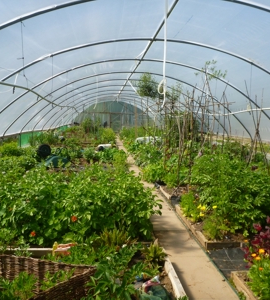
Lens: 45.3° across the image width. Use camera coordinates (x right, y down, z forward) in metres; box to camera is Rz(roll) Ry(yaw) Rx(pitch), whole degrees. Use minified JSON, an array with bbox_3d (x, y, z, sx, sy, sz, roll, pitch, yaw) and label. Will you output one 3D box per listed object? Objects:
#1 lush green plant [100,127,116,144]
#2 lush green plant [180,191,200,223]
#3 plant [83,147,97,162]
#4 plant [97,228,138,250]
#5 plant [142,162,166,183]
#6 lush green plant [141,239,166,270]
[{"bbox_3d":[-1.628,-0.868,19.500,0.920,1.000,0.850,-1,5,-6],"label":"lush green plant"},{"bbox_3d":[0.826,0.871,4.900,0.280,0.380,0.280,-1,5,-6],"label":"lush green plant"},{"bbox_3d":[-1.596,0.167,11.600,0.490,0.520,0.470,-1,5,-6],"label":"plant"},{"bbox_3d":[-0.218,1.088,3.920,0.430,0.260,0.340,-1,5,-6],"label":"plant"},{"bbox_3d":[0.461,0.553,7.950,0.550,0.450,0.500,-1,5,-6],"label":"plant"},{"bbox_3d":[0.201,1.129,3.470,0.250,0.240,0.250,-1,5,-6],"label":"lush green plant"}]

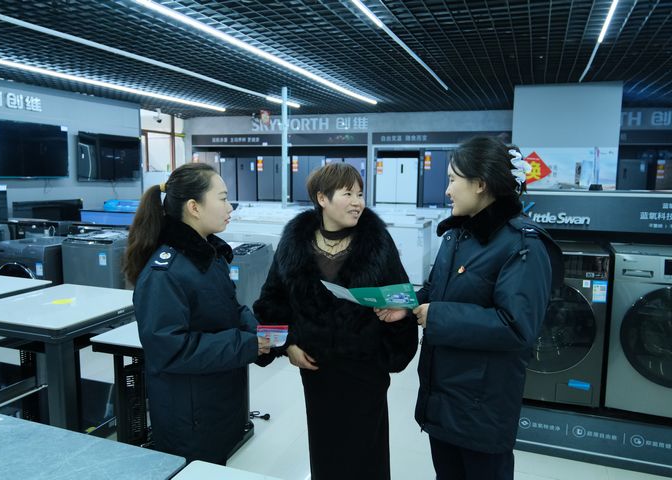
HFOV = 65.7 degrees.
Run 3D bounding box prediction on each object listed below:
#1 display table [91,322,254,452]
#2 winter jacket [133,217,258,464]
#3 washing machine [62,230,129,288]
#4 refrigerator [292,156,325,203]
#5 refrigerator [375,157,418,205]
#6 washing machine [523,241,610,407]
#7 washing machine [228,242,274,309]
[{"bbox_3d":[-0.801,0.828,2.890,0.570,0.750,0.835,3,8,20],"label":"display table"},{"bbox_3d":[-0.473,0.287,1.757,0.400,0.770,0.480,3,8,20],"label":"winter jacket"},{"bbox_3d":[-2.095,0.453,4.900,0.569,0.955,0.570,3,8,20],"label":"washing machine"},{"bbox_3d":[-0.490,-1.000,12.062,0.792,1.830,0.680,3,8,20],"label":"refrigerator"},{"bbox_3d":[1.404,-0.857,11.359,0.893,1.810,0.680,3,8,20],"label":"refrigerator"},{"bbox_3d":[1.272,0.457,3.188,0.597,0.852,0.610,3,8,20],"label":"washing machine"},{"bbox_3d":[-0.840,0.525,4.367,0.565,0.970,0.550,3,8,20],"label":"washing machine"}]

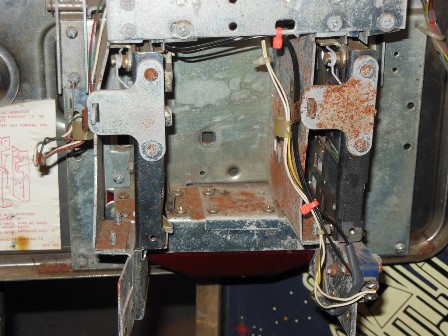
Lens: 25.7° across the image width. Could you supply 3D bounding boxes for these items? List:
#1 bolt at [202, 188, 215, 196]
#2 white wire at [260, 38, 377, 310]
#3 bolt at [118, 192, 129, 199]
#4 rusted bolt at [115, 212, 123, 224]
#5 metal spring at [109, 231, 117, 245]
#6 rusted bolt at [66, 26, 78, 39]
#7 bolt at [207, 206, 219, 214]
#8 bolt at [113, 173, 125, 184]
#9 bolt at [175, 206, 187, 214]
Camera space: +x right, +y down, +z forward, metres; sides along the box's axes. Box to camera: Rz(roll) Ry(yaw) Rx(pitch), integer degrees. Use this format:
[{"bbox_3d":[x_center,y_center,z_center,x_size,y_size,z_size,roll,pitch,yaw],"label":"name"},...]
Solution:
[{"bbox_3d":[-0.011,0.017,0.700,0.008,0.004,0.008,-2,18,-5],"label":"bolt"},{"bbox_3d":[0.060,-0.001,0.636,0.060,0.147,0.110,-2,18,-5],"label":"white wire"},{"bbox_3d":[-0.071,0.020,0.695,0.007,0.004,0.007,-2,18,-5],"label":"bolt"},{"bbox_3d":[-0.069,0.033,0.645,0.005,0.008,0.005,-2,18,-5],"label":"rusted bolt"},{"bbox_3d":[-0.069,0.043,0.615,0.005,0.009,0.005,-2,18,-5],"label":"metal spring"},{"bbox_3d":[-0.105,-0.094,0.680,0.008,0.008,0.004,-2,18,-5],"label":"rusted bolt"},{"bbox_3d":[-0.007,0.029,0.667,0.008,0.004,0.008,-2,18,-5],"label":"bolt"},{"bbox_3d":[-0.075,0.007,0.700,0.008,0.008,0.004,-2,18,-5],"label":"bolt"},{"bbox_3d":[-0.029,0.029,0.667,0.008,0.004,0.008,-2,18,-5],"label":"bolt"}]

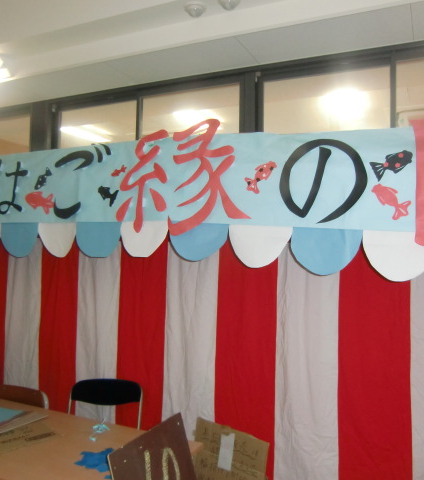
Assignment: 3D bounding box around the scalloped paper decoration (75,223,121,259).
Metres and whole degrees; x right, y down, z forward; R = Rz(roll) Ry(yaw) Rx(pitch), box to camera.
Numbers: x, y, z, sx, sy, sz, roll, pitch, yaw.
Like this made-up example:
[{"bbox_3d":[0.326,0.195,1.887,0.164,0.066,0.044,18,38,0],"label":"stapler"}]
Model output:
[{"bbox_3d":[-0.809,0.007,3.147,0.385,0.248,0.010,0,-3,24],"label":"scalloped paper decoration"}]

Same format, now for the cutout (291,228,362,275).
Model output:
[{"bbox_3d":[0.640,0.063,2.505,0.399,0.268,0.010,0,-3,24],"label":"cutout"}]

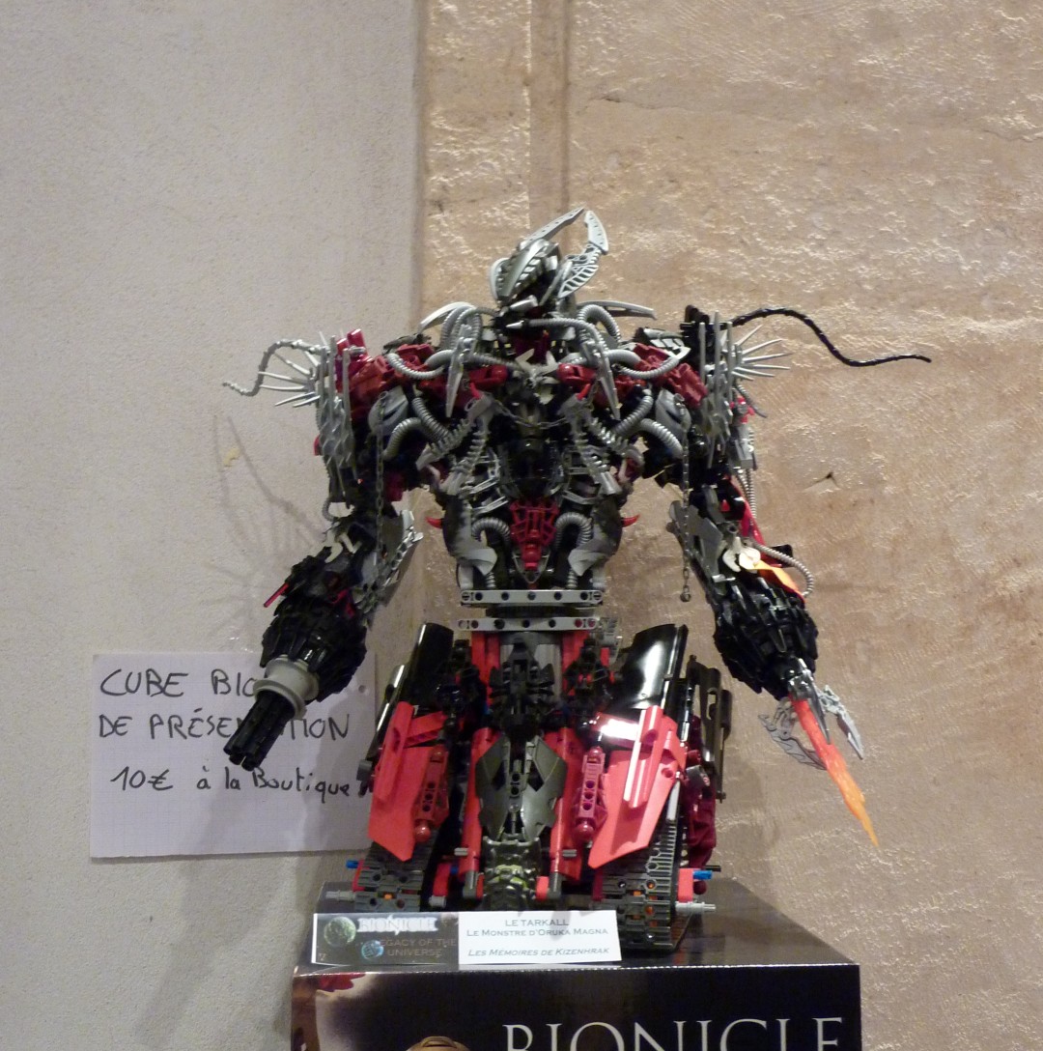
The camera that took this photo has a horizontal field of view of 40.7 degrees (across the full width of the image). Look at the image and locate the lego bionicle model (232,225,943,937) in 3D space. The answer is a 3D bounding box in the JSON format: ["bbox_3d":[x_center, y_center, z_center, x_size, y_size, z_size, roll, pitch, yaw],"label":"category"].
[{"bbox_3d":[0.031,0.029,0.870,0.433,0.442,0.230,-1,-6,12],"label":"lego bionicle model"}]

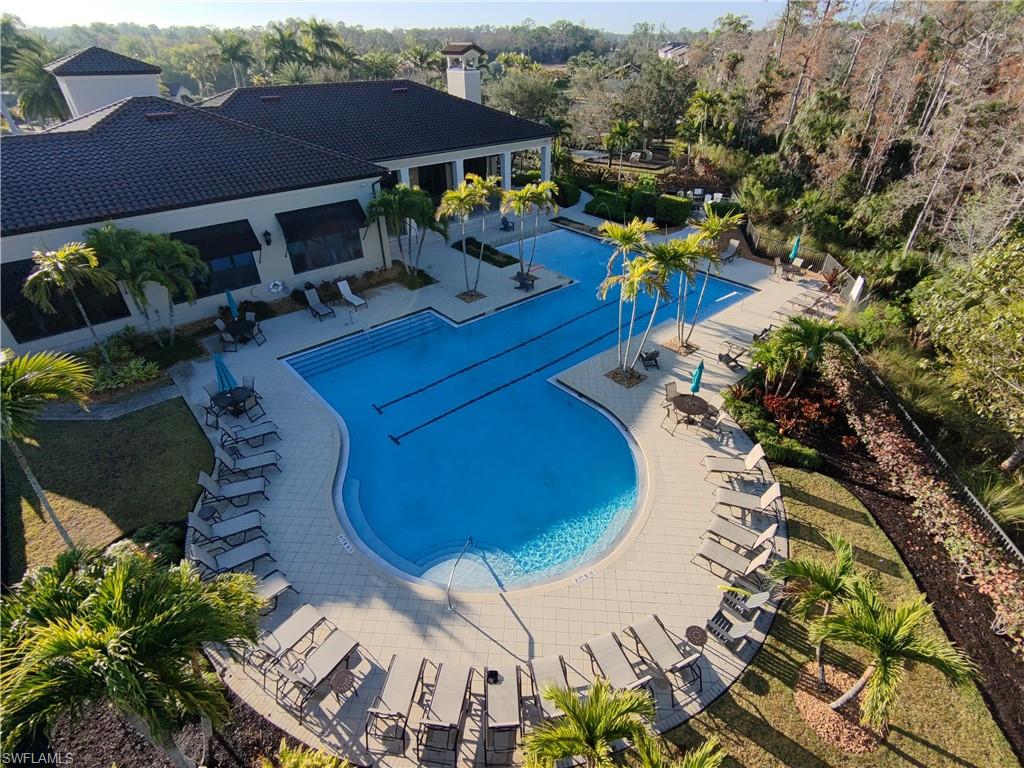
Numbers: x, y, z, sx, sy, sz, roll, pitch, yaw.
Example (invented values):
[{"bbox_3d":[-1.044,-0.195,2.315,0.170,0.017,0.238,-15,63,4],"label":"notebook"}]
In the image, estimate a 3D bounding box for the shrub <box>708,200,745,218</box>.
[{"bbox_3d":[15.836,-12.696,36.709,2.600,1.250,1.100,11,36,16],"label":"shrub"}]

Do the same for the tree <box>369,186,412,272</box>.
[{"bbox_3d":[-6.348,-8.122,27.019,2.500,4.700,2.500,-7,35,-10],"label":"tree"}]

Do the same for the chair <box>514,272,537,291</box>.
[{"bbox_3d":[0.681,-5.666,27.417,0.920,0.930,0.750,24,41,30],"label":"chair"}]

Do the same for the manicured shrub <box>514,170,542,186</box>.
[{"bbox_3d":[1.446,-19.035,46.484,2.900,1.450,1.300,-5,35,-9],"label":"manicured shrub"}]

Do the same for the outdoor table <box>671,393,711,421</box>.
[{"bbox_3d":[6.012,0.986,17.091,1.200,0.720,1.200,14,37,20],"label":"outdoor table"}]

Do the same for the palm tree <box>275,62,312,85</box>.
[{"bbox_3d":[-23.659,-30.717,56.282,4.500,8.900,4.500,1,34,0],"label":"palm tree"}]

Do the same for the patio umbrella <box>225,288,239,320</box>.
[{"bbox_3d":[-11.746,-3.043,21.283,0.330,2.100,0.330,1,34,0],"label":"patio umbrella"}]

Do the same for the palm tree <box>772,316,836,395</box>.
[{"bbox_3d":[10.657,-0.874,18.742,2.500,3.150,2.500,1,34,0],"label":"palm tree"}]

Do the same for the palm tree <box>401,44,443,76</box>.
[{"bbox_3d":[-9.956,-32.098,57.069,4.900,10.600,4.900,-5,34,-7],"label":"palm tree"}]

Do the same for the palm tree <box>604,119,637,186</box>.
[{"bbox_3d":[9.671,-20.088,44.671,2.900,6.000,2.900,0,34,0],"label":"palm tree"}]

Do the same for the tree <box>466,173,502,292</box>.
[{"bbox_3d":[-1.304,-7.205,24.523,1.670,5.820,1.670,1,34,0],"label":"tree"}]

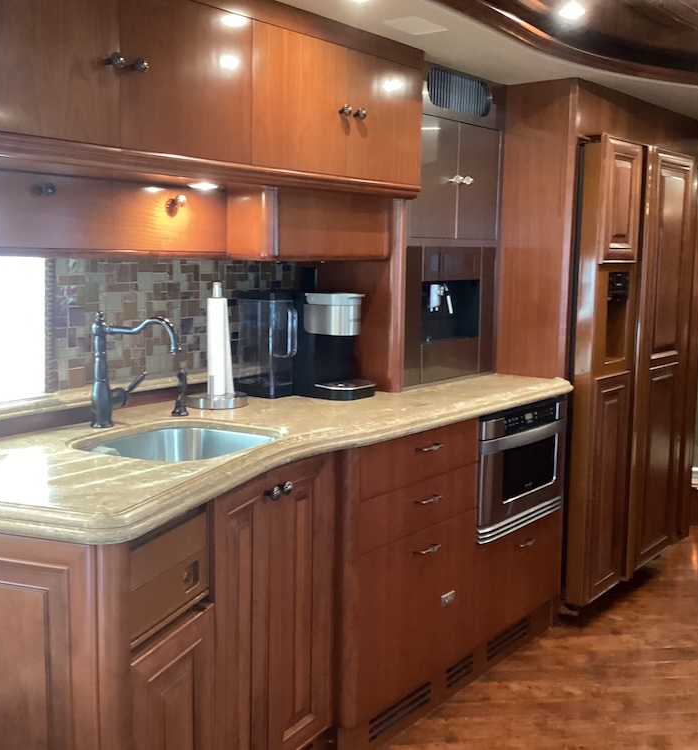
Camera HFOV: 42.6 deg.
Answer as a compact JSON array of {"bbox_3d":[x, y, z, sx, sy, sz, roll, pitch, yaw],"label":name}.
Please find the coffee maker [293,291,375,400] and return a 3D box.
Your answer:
[{"bbox_3d":[-0.085,-0.100,2.828,0.320,0.325,0.175,5,8,38],"label":"coffee maker"}]

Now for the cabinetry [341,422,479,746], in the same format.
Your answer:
[{"bbox_3d":[-0.028,0.563,2.730,0.588,0.852,0.635,5,8,38],"label":"cabinetry"}]

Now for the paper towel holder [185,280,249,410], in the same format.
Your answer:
[{"bbox_3d":[-0.390,-0.090,2.595,0.185,0.359,0.185,0,7,0],"label":"paper towel holder"}]

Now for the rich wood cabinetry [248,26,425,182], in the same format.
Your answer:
[{"bbox_3d":[-0.151,-0.757,2.664,0.375,0.355,0.755,5,8,38],"label":"rich wood cabinetry"}]

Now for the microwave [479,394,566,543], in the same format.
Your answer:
[{"bbox_3d":[0.412,0.288,3.147,0.510,0.398,0.612,5,8,38],"label":"microwave"}]

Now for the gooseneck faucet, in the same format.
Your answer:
[{"bbox_3d":[-0.508,-0.016,2.268,0.280,0.286,0.170,3,7,26],"label":"gooseneck faucet"}]

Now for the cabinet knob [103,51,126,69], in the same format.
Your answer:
[{"bbox_3d":[-0.499,-0.666,1.895,0.035,0.032,0.032,5,8,38],"label":"cabinet knob"}]

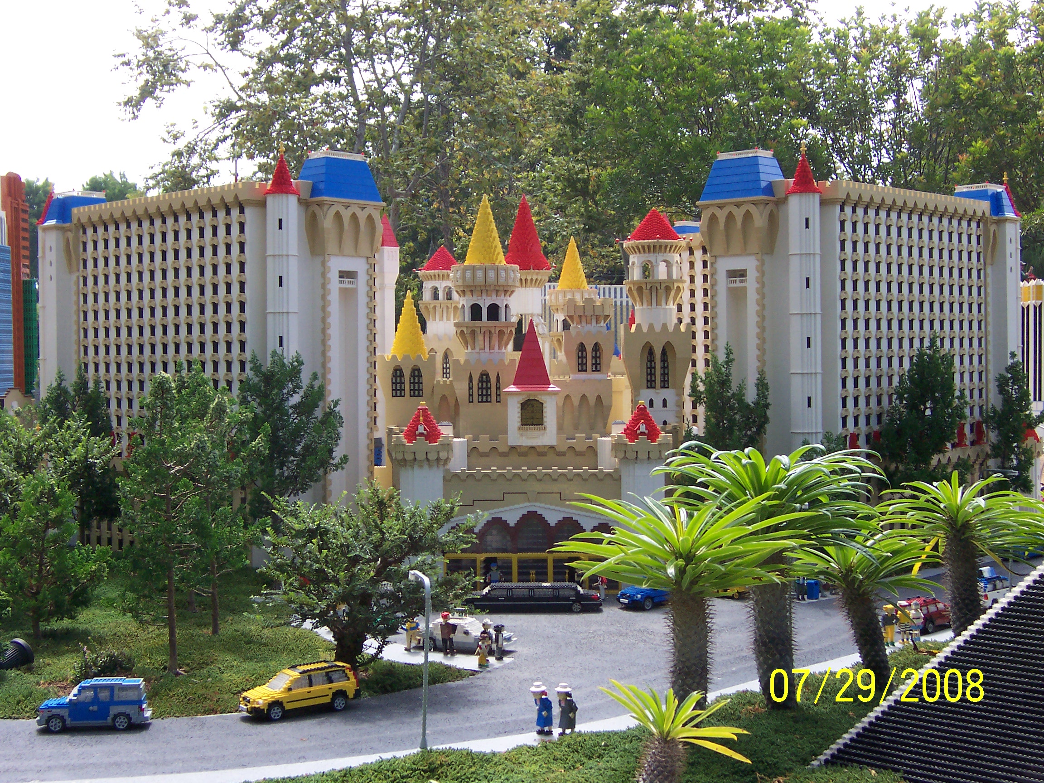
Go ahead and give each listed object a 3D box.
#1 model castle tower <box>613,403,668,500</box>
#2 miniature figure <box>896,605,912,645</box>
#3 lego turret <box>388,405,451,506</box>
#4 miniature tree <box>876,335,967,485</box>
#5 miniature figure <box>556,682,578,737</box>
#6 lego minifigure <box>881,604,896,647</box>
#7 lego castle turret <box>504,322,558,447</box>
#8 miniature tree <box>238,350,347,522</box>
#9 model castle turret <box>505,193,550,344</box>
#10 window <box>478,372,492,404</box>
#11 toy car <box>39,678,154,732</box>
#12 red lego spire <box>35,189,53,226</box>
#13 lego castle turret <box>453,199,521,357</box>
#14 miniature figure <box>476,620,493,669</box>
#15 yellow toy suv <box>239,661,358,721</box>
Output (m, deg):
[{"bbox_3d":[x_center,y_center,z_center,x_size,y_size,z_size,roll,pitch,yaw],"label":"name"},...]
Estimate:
[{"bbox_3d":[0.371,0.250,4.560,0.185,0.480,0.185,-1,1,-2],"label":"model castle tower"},{"bbox_3d":[0.932,0.566,3.600,0.041,0.101,0.032,0,1,24],"label":"miniature figure"},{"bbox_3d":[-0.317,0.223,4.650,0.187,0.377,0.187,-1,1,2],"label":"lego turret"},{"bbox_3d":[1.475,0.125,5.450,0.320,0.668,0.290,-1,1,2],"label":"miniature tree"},{"bbox_3d":[0.087,0.621,2.880,0.038,0.105,0.042,-2,2,-37],"label":"miniature figure"},{"bbox_3d":[0.889,0.567,3.580,0.040,0.098,0.030,-1,1,-30],"label":"lego minifigure"},{"bbox_3d":[0.033,-0.026,4.930,0.190,0.430,0.190,-1,1,2],"label":"lego castle turret"},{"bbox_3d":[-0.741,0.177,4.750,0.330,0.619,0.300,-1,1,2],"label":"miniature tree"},{"bbox_3d":[0.011,-0.438,5.450,0.205,0.566,0.205,-1,1,2],"label":"model castle turret"},{"bbox_3d":[-0.133,-0.016,5.280,0.050,0.114,0.020,-1,1,-2],"label":"window"},{"bbox_3d":[-0.857,0.628,2.970,0.216,0.100,0.090,-1,1,-10],"label":"toy car"},{"bbox_3d":[-1.952,-0.762,6.120,0.120,0.150,0.120,-1,1,-2],"label":"red lego spire"},{"bbox_3d":[-0.127,-0.391,5.100,0.235,0.571,0.235,-1,1,2],"label":"lego castle turret"},{"bbox_3d":[-0.089,0.603,3.530,0.042,0.115,0.040,0,2,37],"label":"miniature figure"},{"bbox_3d":[-0.475,0.636,3.151,0.236,0.088,0.096,-2,2,-29],"label":"yellow toy suv"}]

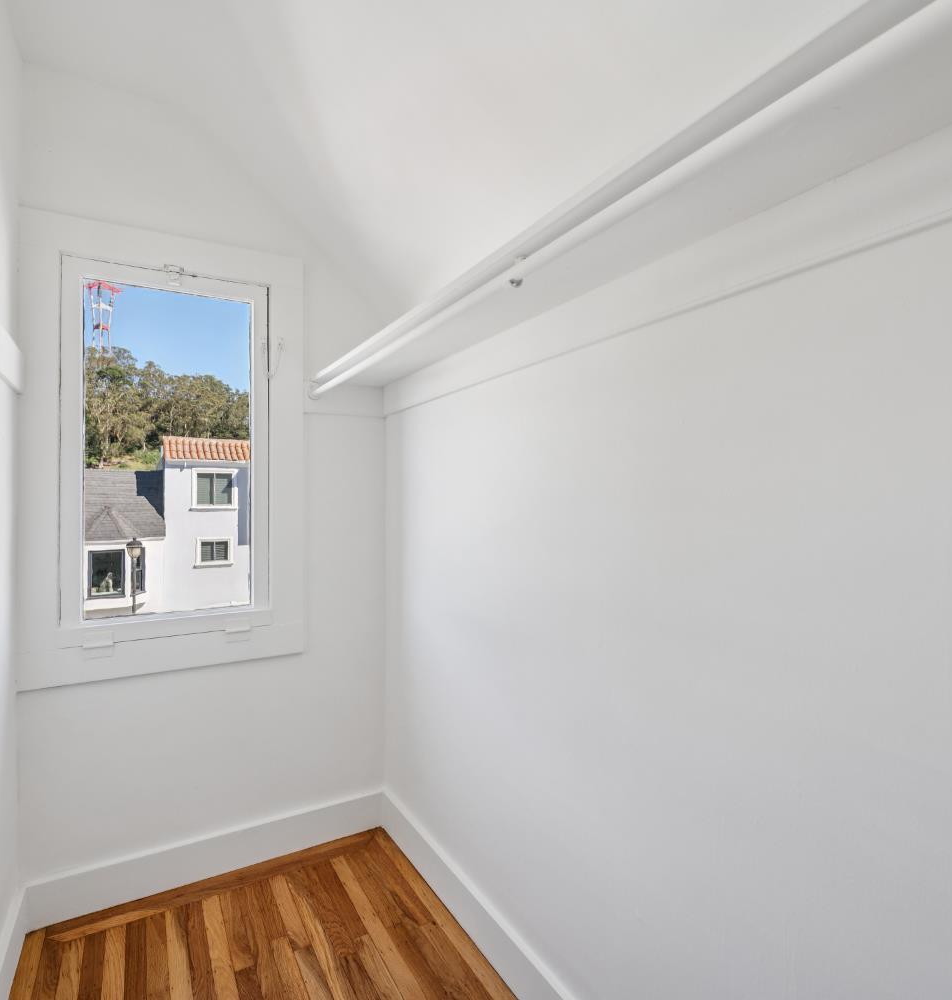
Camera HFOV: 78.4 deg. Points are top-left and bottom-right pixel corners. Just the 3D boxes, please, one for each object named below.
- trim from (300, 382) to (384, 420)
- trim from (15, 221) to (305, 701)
[{"bbox_3d":[-0.499,-0.377,2.213,0.308,0.120,0.022,0,-1,-30],"label":"trim"},{"bbox_3d":[-0.992,-0.161,1.930,0.827,1.443,0.035,0,-1,-30],"label":"trim"}]

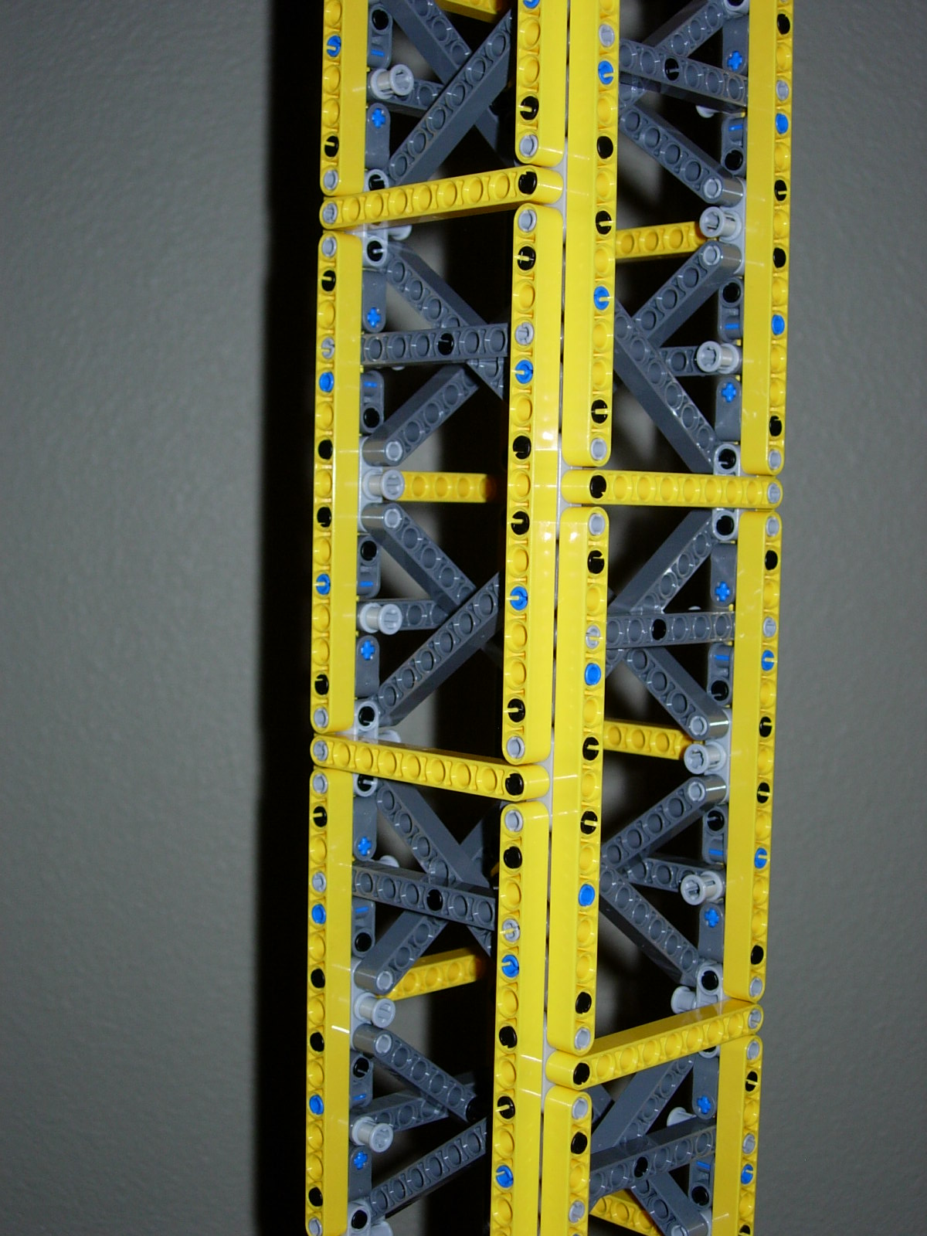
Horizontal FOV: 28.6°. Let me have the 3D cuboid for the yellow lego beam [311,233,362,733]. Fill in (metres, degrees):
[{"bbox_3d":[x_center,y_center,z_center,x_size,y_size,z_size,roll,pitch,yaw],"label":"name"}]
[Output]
[{"bbox_3d":[-0.030,-0.032,0.438,0.007,0.119,0.008,5,5,45],"label":"yellow lego beam"}]

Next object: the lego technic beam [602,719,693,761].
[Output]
[{"bbox_3d":[0.048,0.031,0.471,0.008,0.007,0.071,-2,5,-45],"label":"lego technic beam"}]

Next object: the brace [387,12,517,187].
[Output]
[{"bbox_3d":[0.006,-0.124,0.416,0.008,0.007,0.087,-2,-32,-45],"label":"brace"}]

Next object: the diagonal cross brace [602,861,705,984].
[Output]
[{"bbox_3d":[0.035,0.066,0.433,0.008,0.007,0.087,5,-32,45],"label":"diagonal cross brace"}]

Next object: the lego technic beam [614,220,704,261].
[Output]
[{"bbox_3d":[0.050,-0.095,0.463,0.008,0.007,0.071,-2,5,-45],"label":"lego technic beam"}]

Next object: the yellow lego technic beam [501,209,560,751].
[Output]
[{"bbox_3d":[0.015,-0.028,0.393,0.007,0.119,0.008,5,5,45],"label":"yellow lego technic beam"}]

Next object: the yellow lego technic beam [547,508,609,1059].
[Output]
[{"bbox_3d":[0.025,0.036,0.397,0.008,0.119,0.007,5,5,45],"label":"yellow lego technic beam"}]

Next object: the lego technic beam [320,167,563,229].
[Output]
[{"bbox_3d":[-0.006,-0.093,0.407,0.008,0.007,0.071,-2,5,-45],"label":"lego technic beam"}]

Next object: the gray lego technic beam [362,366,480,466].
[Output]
[{"bbox_3d":[0.004,-0.065,0.459,0.008,0.007,0.087,5,42,45],"label":"gray lego technic beam"}]

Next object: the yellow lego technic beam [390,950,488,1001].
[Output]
[{"bbox_3d":[-0.010,0.093,0.475,0.071,0.007,0.008,-2,5,-45],"label":"yellow lego technic beam"}]

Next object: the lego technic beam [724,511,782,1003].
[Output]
[{"bbox_3d":[0.069,0.034,0.438,0.007,0.119,0.008,-2,5,-45],"label":"lego technic beam"}]

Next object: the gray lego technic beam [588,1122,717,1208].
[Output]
[{"bbox_3d":[0.039,0.129,0.431,0.008,0.007,0.071,5,5,45],"label":"gray lego technic beam"}]

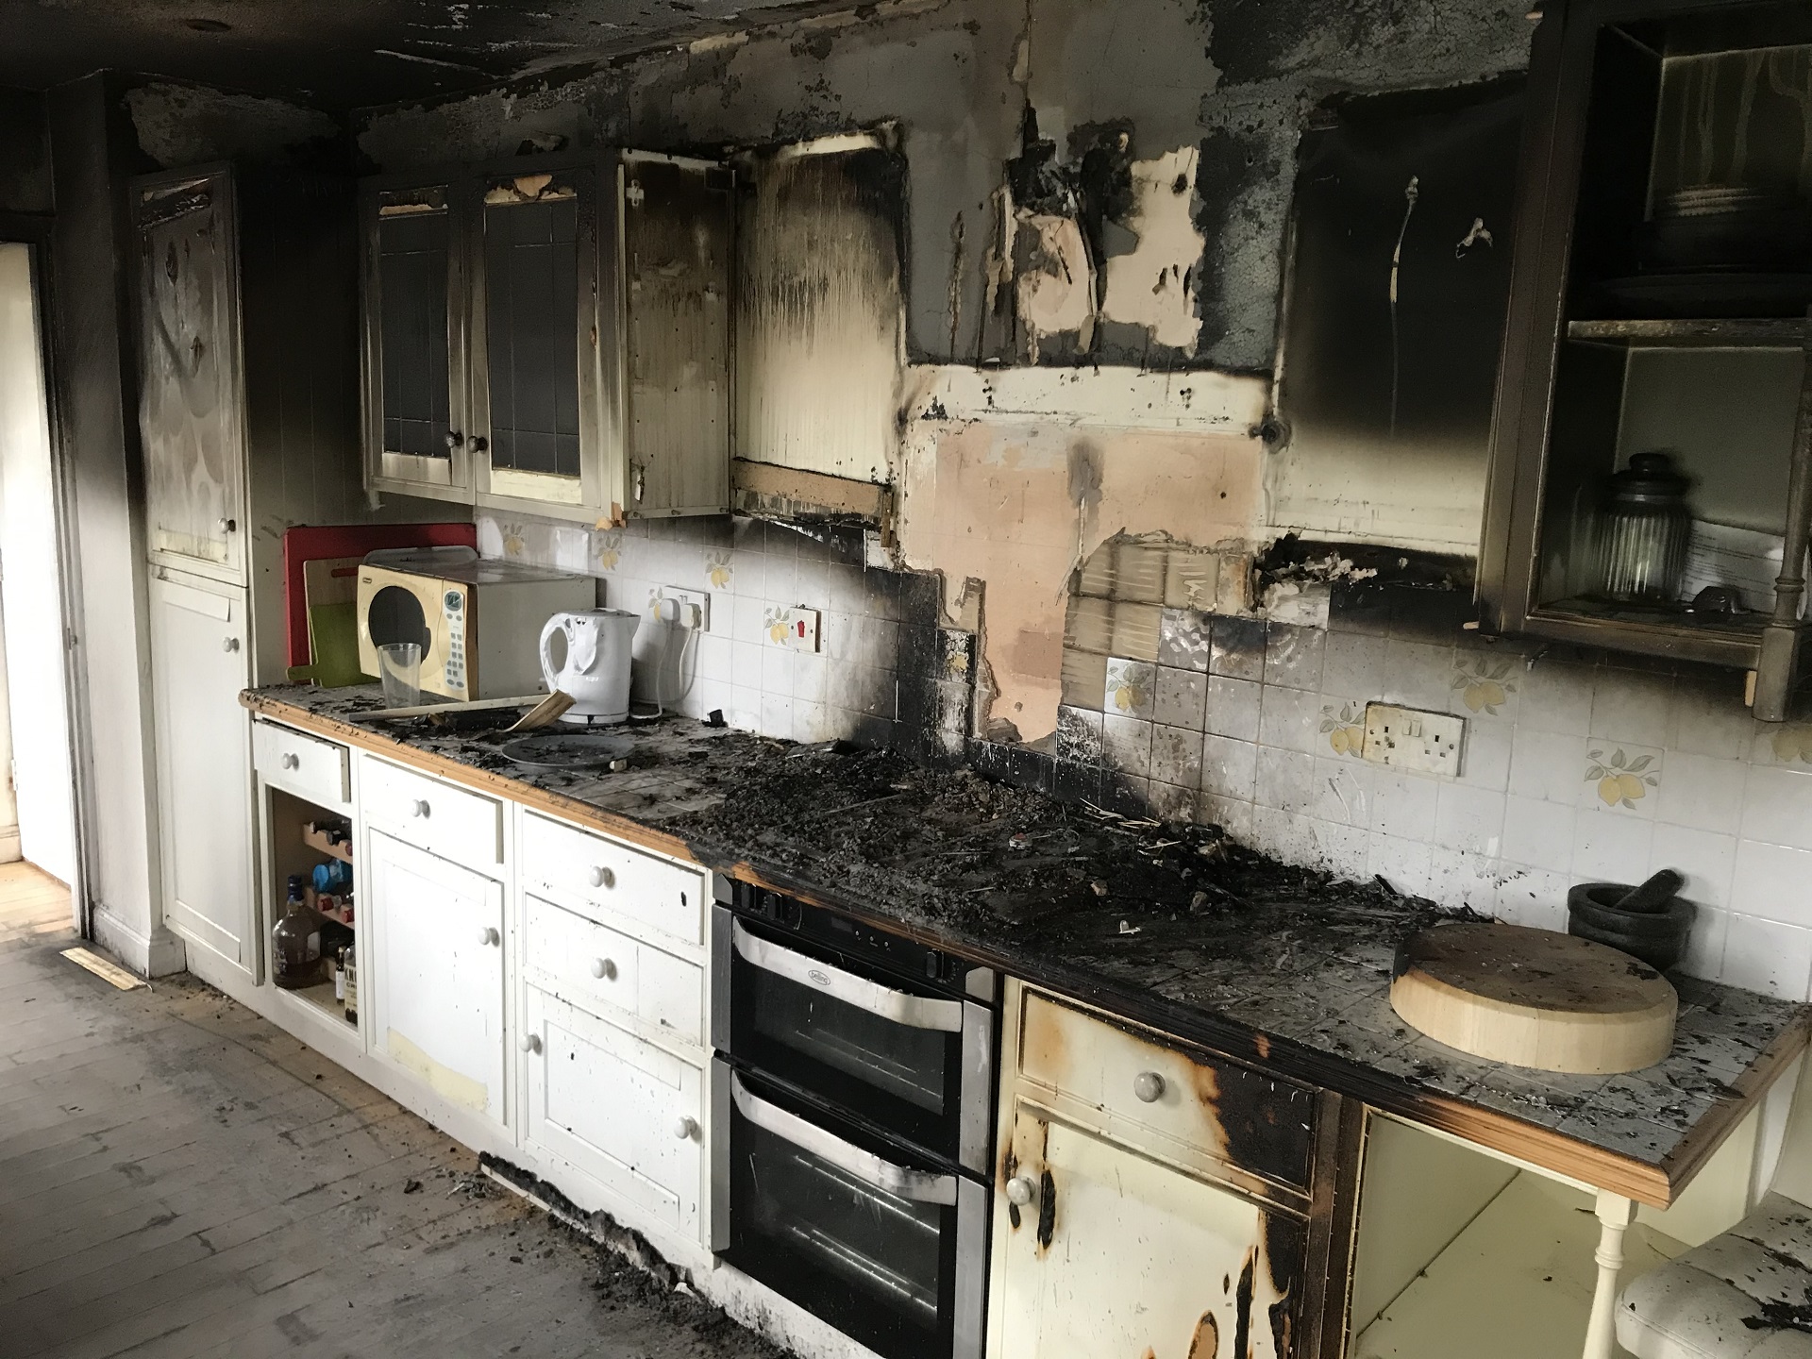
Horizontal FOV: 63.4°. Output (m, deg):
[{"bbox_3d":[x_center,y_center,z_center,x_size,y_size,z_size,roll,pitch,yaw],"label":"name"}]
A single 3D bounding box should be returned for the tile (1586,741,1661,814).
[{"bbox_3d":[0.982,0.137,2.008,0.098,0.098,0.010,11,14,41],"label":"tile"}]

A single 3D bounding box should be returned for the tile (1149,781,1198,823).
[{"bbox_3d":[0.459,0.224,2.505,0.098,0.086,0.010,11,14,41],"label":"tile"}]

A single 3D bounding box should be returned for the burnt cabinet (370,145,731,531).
[{"bbox_3d":[-0.866,-0.789,3.425,1.058,0.750,0.294,11,14,41],"label":"burnt cabinet"}]

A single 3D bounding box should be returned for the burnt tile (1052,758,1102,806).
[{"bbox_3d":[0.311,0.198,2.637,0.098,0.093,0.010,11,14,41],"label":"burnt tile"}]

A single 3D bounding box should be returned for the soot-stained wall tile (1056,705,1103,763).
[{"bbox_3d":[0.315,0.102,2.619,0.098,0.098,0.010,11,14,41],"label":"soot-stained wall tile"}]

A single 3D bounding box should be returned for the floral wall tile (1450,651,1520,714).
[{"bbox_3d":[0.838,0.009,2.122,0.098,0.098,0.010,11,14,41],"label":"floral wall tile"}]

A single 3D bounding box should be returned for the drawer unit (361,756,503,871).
[{"bbox_3d":[-0.880,0.245,3.162,0.528,0.130,0.365,11,14,41],"label":"drawer unit"}]

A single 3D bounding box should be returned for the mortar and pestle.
[{"bbox_3d":[0.978,0.332,1.986,0.156,0.137,0.156,11,14,41],"label":"mortar and pestle"}]

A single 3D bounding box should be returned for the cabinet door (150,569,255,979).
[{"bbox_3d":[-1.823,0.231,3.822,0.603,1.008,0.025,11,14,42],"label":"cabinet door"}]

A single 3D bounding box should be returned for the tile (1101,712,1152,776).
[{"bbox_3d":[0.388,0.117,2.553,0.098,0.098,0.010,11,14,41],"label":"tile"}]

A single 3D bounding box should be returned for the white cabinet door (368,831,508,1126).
[{"bbox_3d":[-1.002,0.619,3.120,0.540,0.523,0.045,11,14,41],"label":"white cabinet door"}]

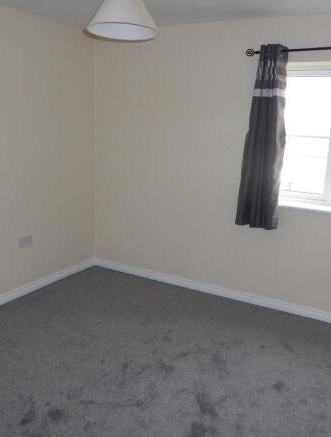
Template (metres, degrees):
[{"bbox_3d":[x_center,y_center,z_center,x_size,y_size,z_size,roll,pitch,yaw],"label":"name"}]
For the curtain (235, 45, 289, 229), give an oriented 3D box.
[{"bbox_3d":[0.757,-0.605,3.264,0.320,1.370,0.120,9,15,28],"label":"curtain"}]

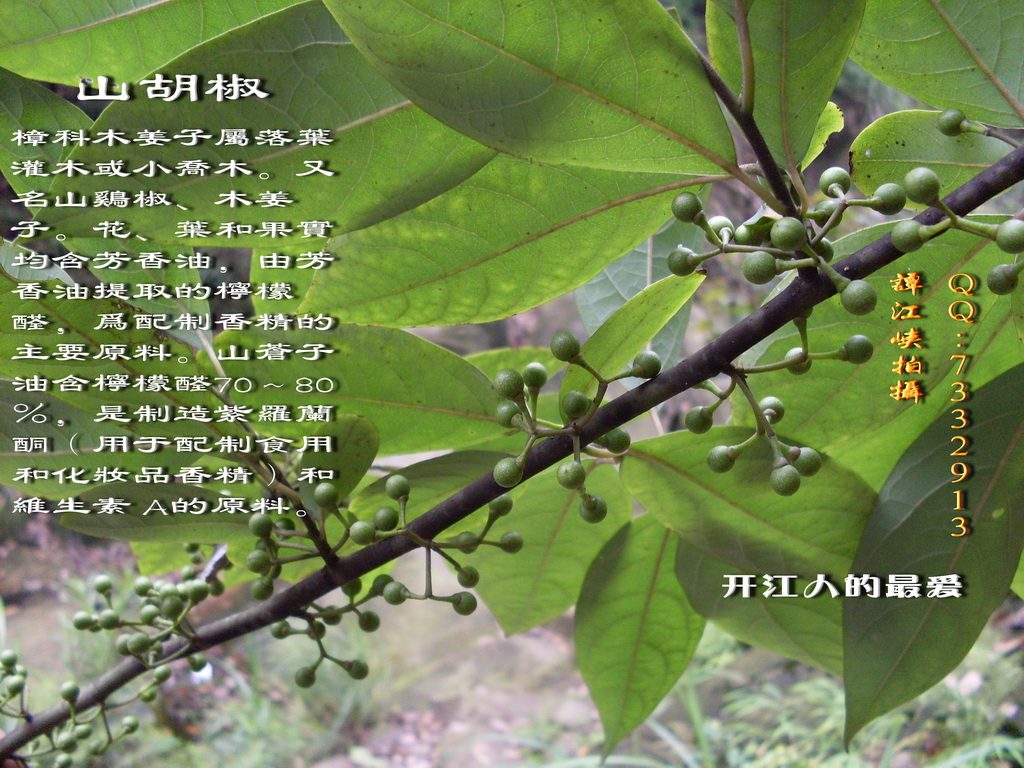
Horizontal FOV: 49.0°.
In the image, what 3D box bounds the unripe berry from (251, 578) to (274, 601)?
[{"bbox_3d":[-0.066,0.055,0.298,0.006,0.006,0.006,0,5,0],"label":"unripe berry"}]

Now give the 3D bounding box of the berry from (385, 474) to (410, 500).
[{"bbox_3d":[-0.028,0.025,0.272,0.006,0.006,0.006,0,5,0],"label":"berry"}]

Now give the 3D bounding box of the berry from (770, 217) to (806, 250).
[{"bbox_3d":[0.048,-0.026,0.197,0.006,0.006,0.006,0,10,0],"label":"berry"}]

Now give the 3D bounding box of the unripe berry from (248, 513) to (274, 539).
[{"bbox_3d":[-0.062,0.035,0.277,0.006,0.006,0.006,0,10,0],"label":"unripe berry"}]

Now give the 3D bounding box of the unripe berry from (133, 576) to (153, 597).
[{"bbox_3d":[-0.121,0.066,0.369,0.006,0.006,0.006,0,5,0],"label":"unripe berry"}]

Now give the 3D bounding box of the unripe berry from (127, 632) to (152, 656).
[{"bbox_3d":[-0.105,0.073,0.317,0.006,0.006,0.006,0,5,0],"label":"unripe berry"}]

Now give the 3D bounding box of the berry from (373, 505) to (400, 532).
[{"bbox_3d":[-0.031,0.033,0.275,0.006,0.006,0.006,0,5,0],"label":"berry"}]

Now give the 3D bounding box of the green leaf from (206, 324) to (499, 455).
[{"bbox_3d":[-0.043,0.002,0.312,0.110,0.037,0.012,10,28,30],"label":"green leaf"}]

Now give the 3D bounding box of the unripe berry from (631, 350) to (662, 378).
[{"bbox_3d":[0.029,-0.004,0.239,0.006,0.006,0.006,0,10,0],"label":"unripe berry"}]

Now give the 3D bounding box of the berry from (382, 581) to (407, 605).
[{"bbox_3d":[-0.029,0.052,0.281,0.006,0.006,0.006,0,10,0],"label":"berry"}]

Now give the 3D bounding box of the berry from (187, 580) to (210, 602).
[{"bbox_3d":[-0.091,0.060,0.327,0.006,0.006,0.006,0,5,0],"label":"berry"}]

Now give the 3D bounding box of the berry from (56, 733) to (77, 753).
[{"bbox_3d":[-0.138,0.111,0.349,0.006,0.006,0.006,0,5,0],"label":"berry"}]

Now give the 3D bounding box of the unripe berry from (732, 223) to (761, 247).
[{"bbox_3d":[0.049,-0.031,0.232,0.006,0.006,0.006,0,10,0],"label":"unripe berry"}]

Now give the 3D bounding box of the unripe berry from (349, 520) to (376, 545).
[{"bbox_3d":[-0.036,0.036,0.272,0.006,0.006,0.006,0,10,0],"label":"unripe berry"}]

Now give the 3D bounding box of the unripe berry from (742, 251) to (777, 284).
[{"bbox_3d":[0.044,-0.021,0.202,0.006,0.006,0.006,0,10,0],"label":"unripe berry"}]

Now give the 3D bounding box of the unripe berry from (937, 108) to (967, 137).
[{"bbox_3d":[0.087,-0.051,0.221,0.006,0.006,0.006,0,5,0],"label":"unripe berry"}]

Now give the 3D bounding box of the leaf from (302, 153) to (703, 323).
[{"bbox_3d":[-0.002,-0.034,0.270,0.115,0.041,0.014,-16,26,21],"label":"leaf"}]

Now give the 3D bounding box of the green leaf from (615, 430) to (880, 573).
[{"bbox_3d":[0.066,0.033,0.289,0.092,0.039,0.012,25,24,-14],"label":"green leaf"}]

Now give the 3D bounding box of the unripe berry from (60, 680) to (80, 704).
[{"bbox_3d":[-0.137,0.095,0.348,0.006,0.006,0.006,0,10,0],"label":"unripe berry"}]

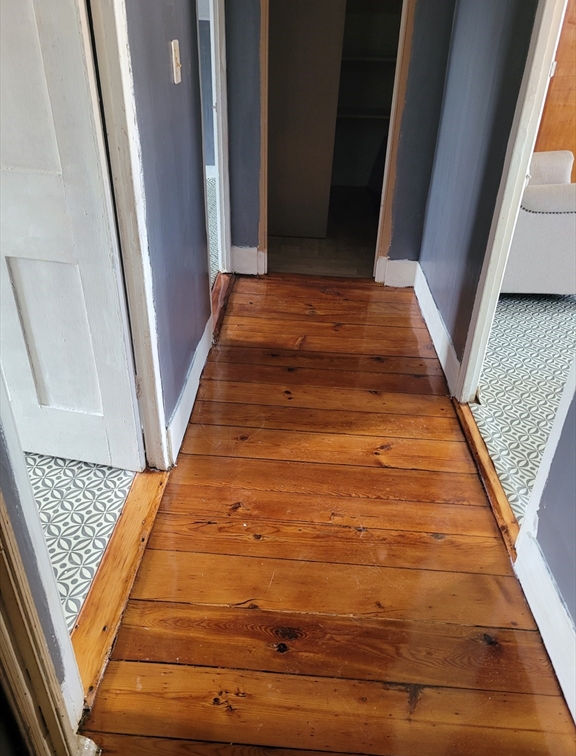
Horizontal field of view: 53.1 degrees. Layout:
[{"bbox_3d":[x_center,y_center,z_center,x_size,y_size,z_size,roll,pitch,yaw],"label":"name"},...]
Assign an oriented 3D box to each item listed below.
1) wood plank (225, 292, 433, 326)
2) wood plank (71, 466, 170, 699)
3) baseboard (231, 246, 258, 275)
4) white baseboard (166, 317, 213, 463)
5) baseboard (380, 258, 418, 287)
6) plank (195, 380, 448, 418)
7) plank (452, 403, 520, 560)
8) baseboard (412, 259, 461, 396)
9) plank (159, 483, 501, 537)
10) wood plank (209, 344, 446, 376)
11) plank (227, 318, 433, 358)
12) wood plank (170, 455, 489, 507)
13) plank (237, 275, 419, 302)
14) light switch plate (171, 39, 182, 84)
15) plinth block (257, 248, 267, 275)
[{"bbox_3d":[0.203,-0.356,3.113,1.036,0.020,0.287,3,32,2],"label":"wood plank"},{"bbox_3d":[-0.488,0.539,1.644,0.103,0.022,0.787,3,32,2],"label":"wood plank"},{"bbox_3d":[-0.264,-0.715,3.508,0.161,0.171,0.022,3,31,2],"label":"baseboard"},{"bbox_3d":[-0.379,0.005,2.325,0.022,0.166,0.857,3,31,2],"label":"white baseboard"},{"bbox_3d":[0.666,-0.618,3.386,0.210,0.161,0.020,3,32,2],"label":"baseboard"},{"bbox_3d":[0.152,0.092,2.398,1.052,0.020,0.158,3,32,2],"label":"plank"},{"bbox_3d":[0.696,0.298,2.041,0.058,0.035,0.857,3,31,2],"label":"plank"},{"bbox_3d":[0.742,-0.303,2.893,0.020,0.158,1.179,3,32,2],"label":"baseboard"},{"bbox_3d":[0.122,0.431,1.858,1.069,0.020,0.134,3,32,2],"label":"plank"},{"bbox_3d":[0.170,-0.075,2.664,1.059,0.020,0.153,3,32,2],"label":"wood plank"},{"bbox_3d":[0.183,-0.192,2.869,1.055,0.025,0.320,3,31,2],"label":"plank"},{"bbox_3d":[0.132,0.354,1.970,1.049,0.025,0.159,3,31,2],"label":"wood plank"},{"bbox_3d":[0.217,-0.509,3.391,1.058,0.025,0.288,3,31,2],"label":"plank"},{"bbox_3d":[-0.348,-0.988,1.802,0.012,0.115,0.075,3,32,2],"label":"light switch plate"},{"bbox_3d":[-0.151,-0.697,3.455,0.058,0.158,0.032,3,31,2],"label":"plinth block"}]

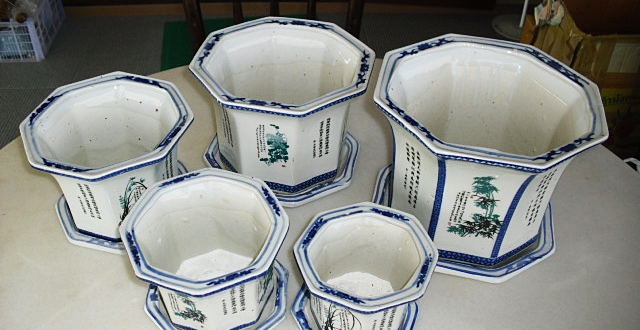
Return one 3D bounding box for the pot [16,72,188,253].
[{"bbox_3d":[-0.288,0.001,0.946,0.214,0.159,0.214,-18,45,-22],"label":"pot"}]

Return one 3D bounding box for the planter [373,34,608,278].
[{"bbox_3d":[0.218,-0.009,0.939,0.287,0.223,0.287,9,41,8],"label":"planter"}]

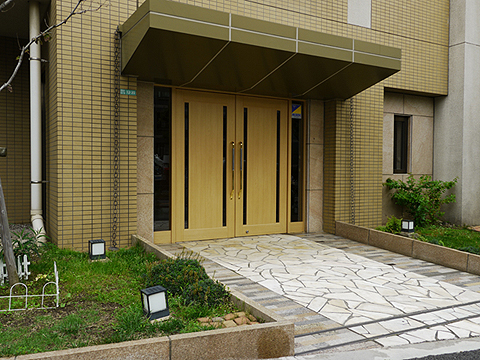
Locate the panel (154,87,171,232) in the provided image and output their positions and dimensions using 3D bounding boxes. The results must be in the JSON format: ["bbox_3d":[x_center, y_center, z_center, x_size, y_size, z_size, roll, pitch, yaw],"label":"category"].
[{"bbox_3d":[-1.015,-0.275,6.163,0.233,1.877,0.052,0,1,-30],"label":"panel"}]

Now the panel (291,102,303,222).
[{"bbox_3d":[0.877,-0.286,7.259,0.217,1.847,0.052,0,1,-30],"label":"panel"}]

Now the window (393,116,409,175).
[{"bbox_3d":[2.902,-0.634,8.492,0.385,1.050,0.083,0,1,-30],"label":"window"}]

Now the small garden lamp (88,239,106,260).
[{"bbox_3d":[-1.548,0.750,5.096,0.144,0.187,0.140,0,1,-30],"label":"small garden lamp"}]

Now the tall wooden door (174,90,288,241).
[{"bbox_3d":[-0.069,-0.199,6.683,1.856,2.033,0.104,0,1,-30],"label":"tall wooden door"}]

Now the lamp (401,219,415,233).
[{"bbox_3d":[2.720,0.743,7.644,0.144,0.187,0.140,0,1,-33],"label":"lamp"}]

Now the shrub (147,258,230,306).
[{"bbox_3d":[-0.450,0.826,3.959,0.551,0.281,0.998,0,1,-30],"label":"shrub"}]

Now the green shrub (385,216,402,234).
[{"bbox_3d":[2.494,0.703,7.573,0.250,0.270,0.250,0,1,-30],"label":"green shrub"}]

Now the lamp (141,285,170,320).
[{"bbox_3d":[-0.614,0.884,3.408,0.144,0.187,0.140,-8,6,-29],"label":"lamp"}]

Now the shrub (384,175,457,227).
[{"bbox_3d":[3.136,0.362,8.101,1.248,0.905,0.780,0,1,-30],"label":"shrub"}]

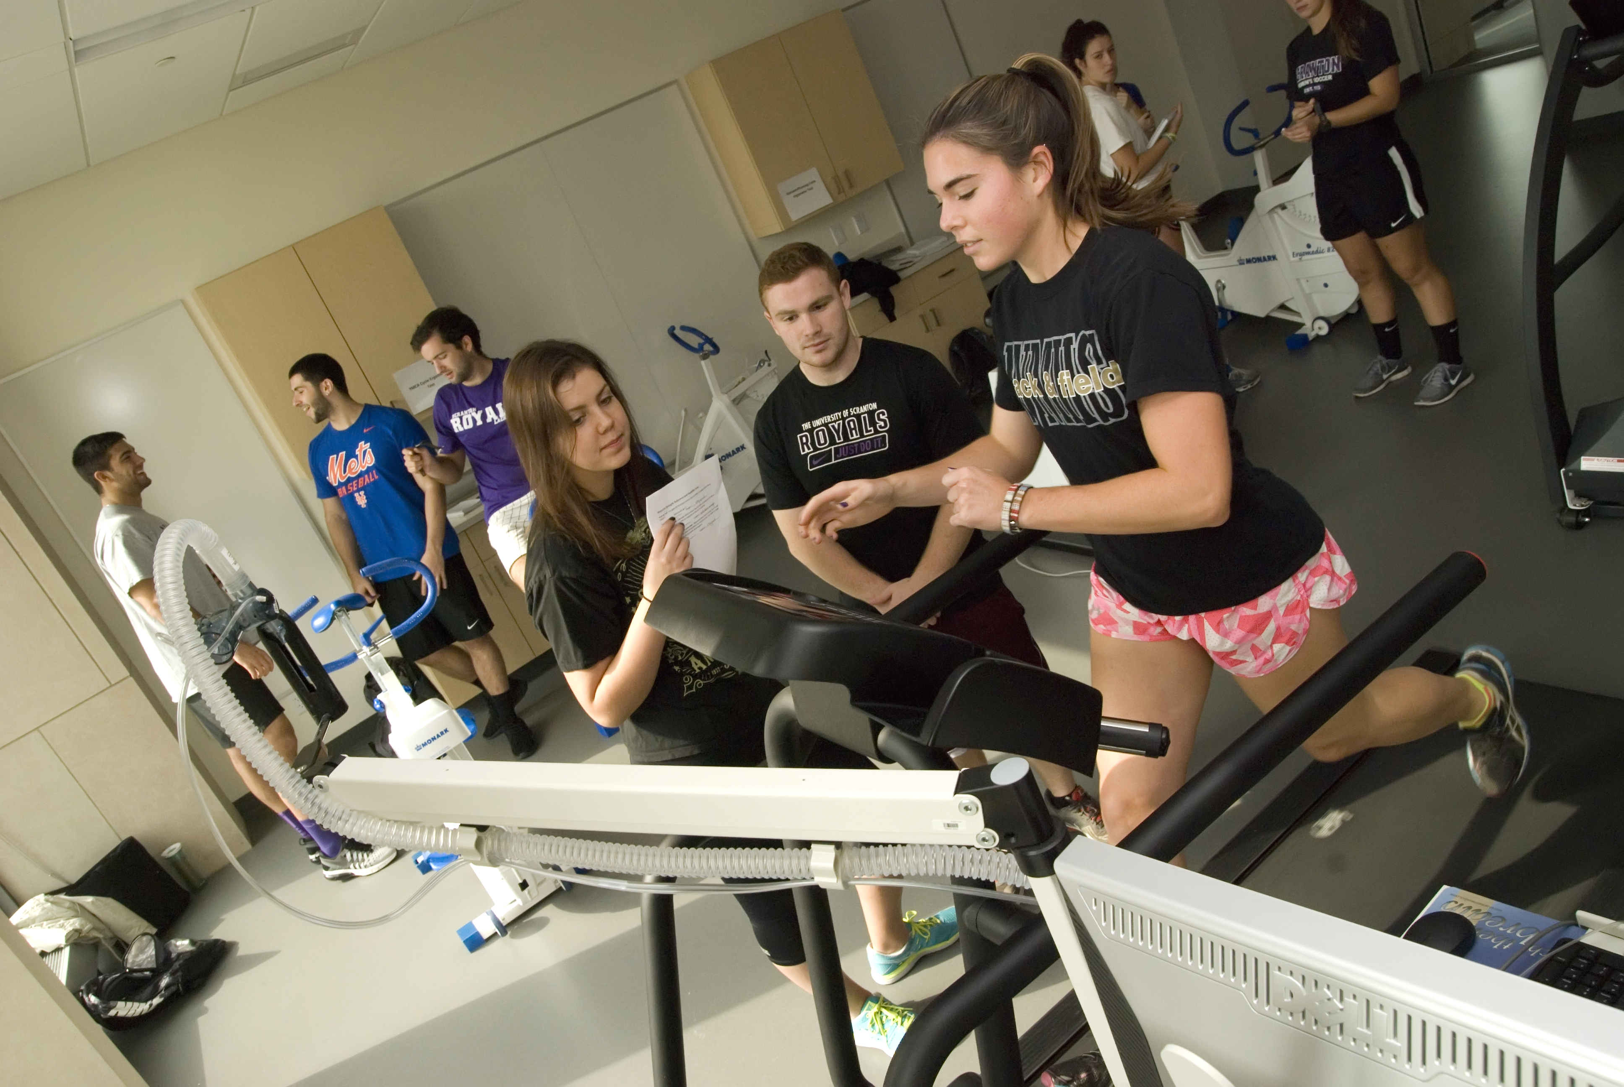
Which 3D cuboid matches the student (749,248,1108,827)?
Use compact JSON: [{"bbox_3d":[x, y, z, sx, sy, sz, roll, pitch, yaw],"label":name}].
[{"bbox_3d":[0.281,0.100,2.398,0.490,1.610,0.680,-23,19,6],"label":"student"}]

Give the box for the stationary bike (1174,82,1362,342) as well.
[{"bbox_3d":[2.031,-1.549,5.431,0.560,1.130,1.150,-32,19,-21],"label":"stationary bike"}]

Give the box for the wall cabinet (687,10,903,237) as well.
[{"bbox_3d":[-0.070,-2.368,6.393,0.935,0.935,0.301,-34,21,-24],"label":"wall cabinet"}]

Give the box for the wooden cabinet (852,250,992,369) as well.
[{"bbox_3d":[0.550,-1.182,6.691,0.926,0.850,0.620,-34,21,-24],"label":"wooden cabinet"}]

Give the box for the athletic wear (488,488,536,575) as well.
[{"bbox_3d":[-1.205,-0.075,4.821,0.400,0.410,0.320,-29,18,-10],"label":"athletic wear"}]

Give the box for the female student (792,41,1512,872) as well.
[{"bbox_3d":[0.541,0.085,1.643,0.920,1.570,0.540,-34,21,-24],"label":"female student"}]

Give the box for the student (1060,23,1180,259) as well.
[{"bbox_3d":[1.544,-1.407,4.761,0.460,1.680,0.450,-19,19,16],"label":"student"}]

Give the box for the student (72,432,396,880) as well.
[{"bbox_3d":[-2.151,0.452,4.181,0.470,1.800,0.480,-23,19,7],"label":"student"}]

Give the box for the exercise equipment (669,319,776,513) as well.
[{"bbox_3d":[-0.589,-0.567,6.118,1.150,1.130,0.560,-30,19,-15],"label":"exercise equipment"}]

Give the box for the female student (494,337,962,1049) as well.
[{"bbox_3d":[-0.165,0.355,2.219,0.480,1.630,0.520,-20,19,15],"label":"female student"}]

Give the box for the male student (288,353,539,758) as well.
[{"bbox_3d":[-1.613,0.060,4.670,0.560,1.780,0.480,-30,19,-15],"label":"male student"}]

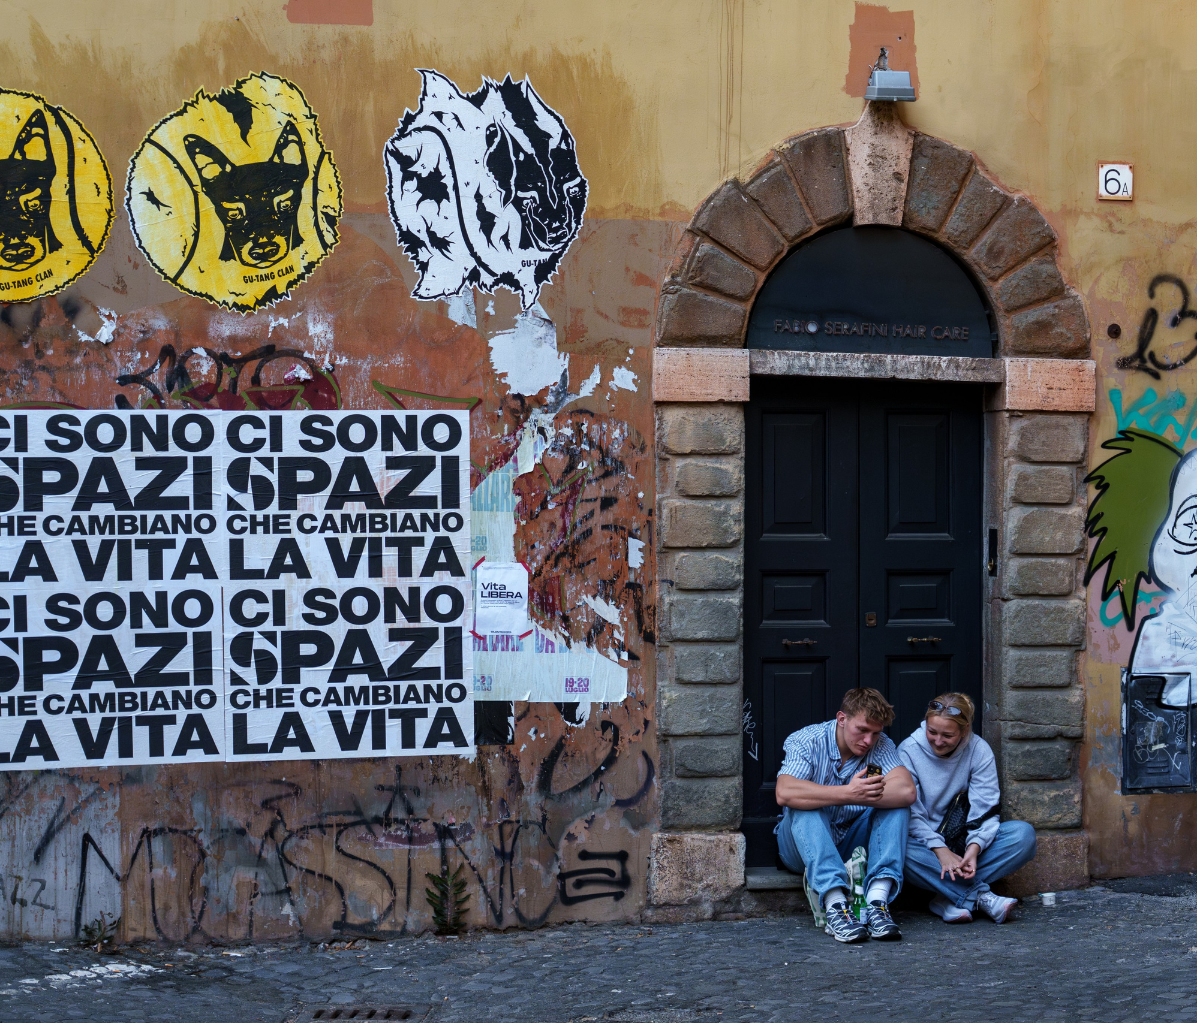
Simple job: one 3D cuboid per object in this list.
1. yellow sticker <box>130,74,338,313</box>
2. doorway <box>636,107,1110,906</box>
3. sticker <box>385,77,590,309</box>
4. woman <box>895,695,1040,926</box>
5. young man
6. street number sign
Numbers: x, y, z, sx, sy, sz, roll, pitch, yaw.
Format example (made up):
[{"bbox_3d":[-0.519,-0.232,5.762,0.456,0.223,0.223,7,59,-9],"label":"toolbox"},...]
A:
[{"bbox_3d":[-1.435,-1.260,10.616,0.859,0.952,0.010,0,0,-13],"label":"yellow sticker"},{"bbox_3d":[1.132,-0.025,11.323,1.946,3.345,0.300,0,0,-13],"label":"doorway"},{"bbox_3d":[-0.449,-1.296,10.842,0.837,0.972,0.010,0,0,-13],"label":"sticker"},{"bbox_3d":[1.500,1.185,10.900,0.590,0.890,0.720,0,0,-5],"label":"woman"},{"bbox_3d":[0.993,1.190,10.830,0.550,0.965,0.810,0,0,-12],"label":"young man"},{"bbox_3d":[2.205,-1.403,11.443,0.159,0.156,0.020,0,0,-13],"label":"street number sign"}]

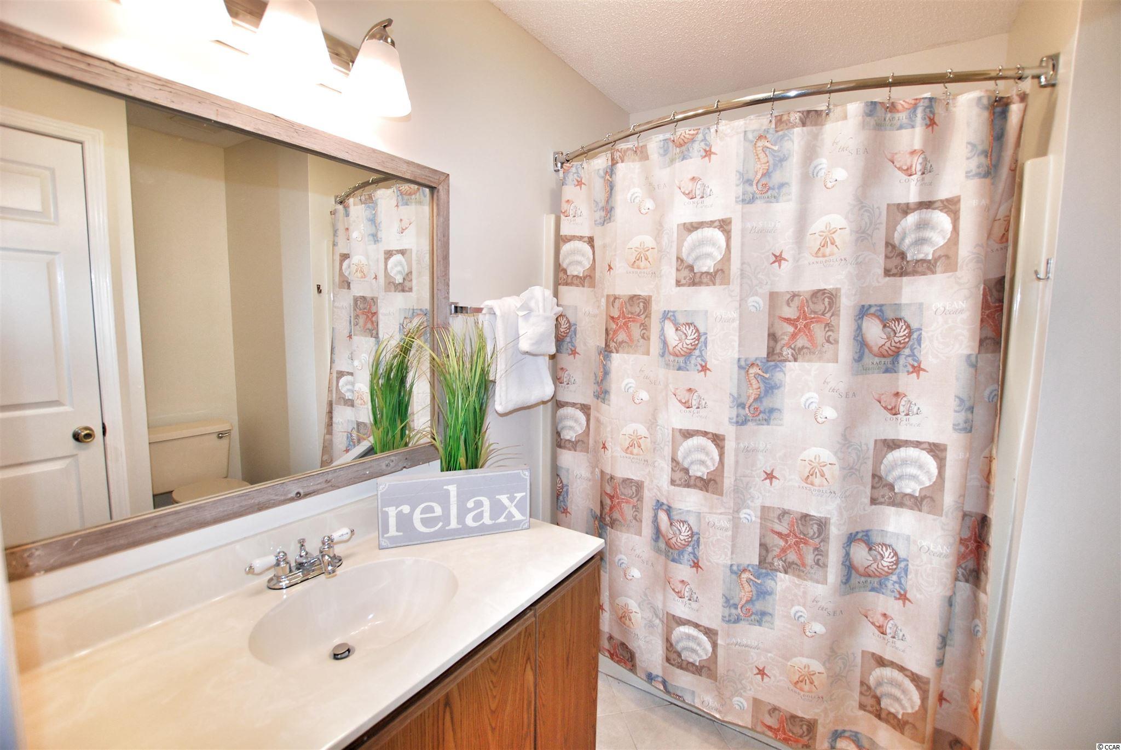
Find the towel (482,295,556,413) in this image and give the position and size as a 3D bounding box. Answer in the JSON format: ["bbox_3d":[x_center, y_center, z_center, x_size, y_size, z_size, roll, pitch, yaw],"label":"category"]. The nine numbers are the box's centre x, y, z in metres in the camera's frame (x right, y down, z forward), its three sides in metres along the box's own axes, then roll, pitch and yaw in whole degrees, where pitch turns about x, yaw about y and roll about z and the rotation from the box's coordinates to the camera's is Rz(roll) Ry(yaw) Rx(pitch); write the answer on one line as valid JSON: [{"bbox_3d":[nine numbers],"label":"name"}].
[{"bbox_3d":[-0.146,-0.081,1.657,0.090,0.380,0.350,5,7,34],"label":"towel"}]

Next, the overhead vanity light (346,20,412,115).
[{"bbox_3d":[-0.421,-0.720,1.079,0.149,0.188,0.142,5,7,34],"label":"overhead vanity light"}]

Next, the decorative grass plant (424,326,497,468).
[{"bbox_3d":[-0.271,0.140,1.307,0.200,0.585,0.200,5,7,34],"label":"decorative grass plant"}]

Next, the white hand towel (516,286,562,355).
[{"bbox_3d":[-0.078,-0.190,1.645,0.080,0.242,0.235,5,7,34],"label":"white hand towel"}]

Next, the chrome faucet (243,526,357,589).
[{"bbox_3d":[-0.550,0.414,1.046,0.145,0.080,0.245,5,7,34],"label":"chrome faucet"}]

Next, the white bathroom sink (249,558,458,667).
[{"bbox_3d":[-0.404,0.535,0.963,0.335,0.140,0.404,5,7,34],"label":"white bathroom sink"}]

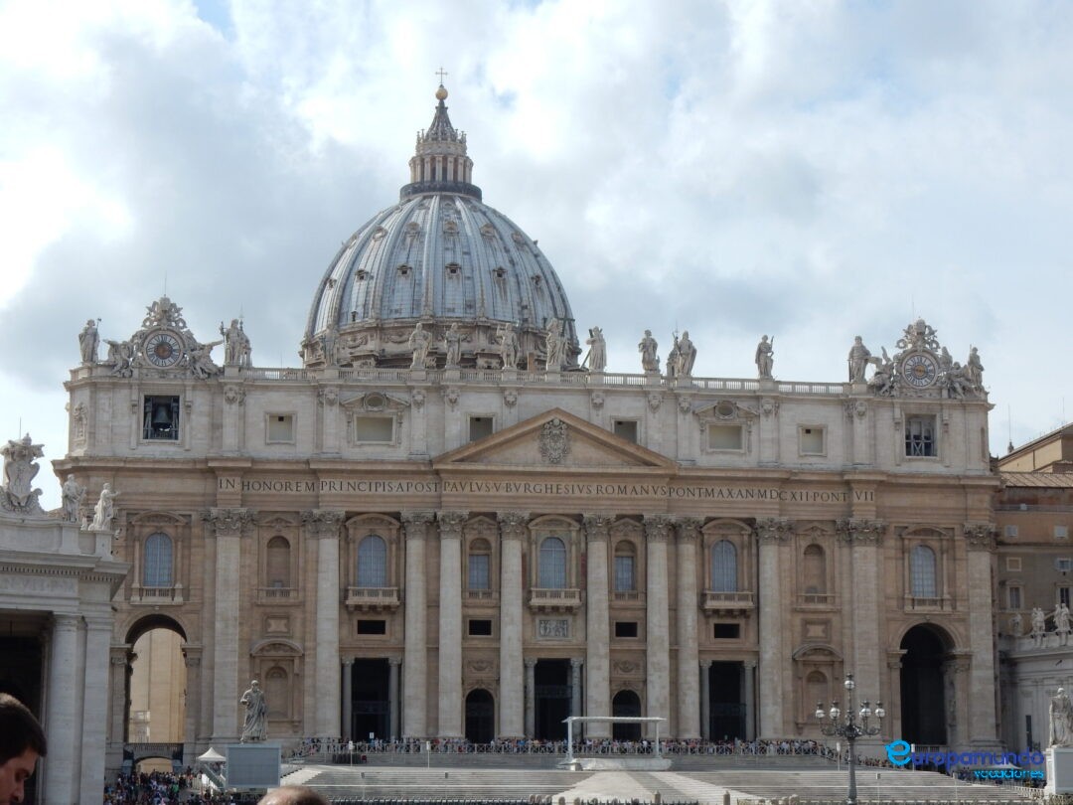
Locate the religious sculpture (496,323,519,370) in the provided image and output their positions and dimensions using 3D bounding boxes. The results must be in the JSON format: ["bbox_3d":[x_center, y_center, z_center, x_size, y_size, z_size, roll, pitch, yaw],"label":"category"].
[{"bbox_3d":[-3.523,-6.984,273.816,2.474,5.795,1.800,1,-10,-8],"label":"religious sculpture"}]

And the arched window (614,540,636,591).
[{"bbox_3d":[10.870,20.100,269.020,2.720,6.330,0.700,1,-10,-9],"label":"arched window"}]

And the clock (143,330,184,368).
[{"bbox_3d":[-45.120,-6.400,266.180,4.650,4.650,0.800,1,-10,-8],"label":"clock"}]

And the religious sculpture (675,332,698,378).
[{"bbox_3d":[18.650,-5.990,273.670,2.910,6.040,1.800,1,-10,-9],"label":"religious sculpture"}]

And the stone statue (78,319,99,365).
[{"bbox_3d":[-54.010,-7.380,265.580,2.530,5.620,1.800,1,-10,-8],"label":"stone statue"}]

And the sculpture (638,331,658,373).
[{"bbox_3d":[14.282,-6.670,281.215,2.350,5.500,1.700,1,-10,-9],"label":"sculpture"}]

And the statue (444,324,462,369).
[{"bbox_3d":[-10.374,-6.988,272.778,2.062,5.710,1.700,1,-10,-8],"label":"statue"}]

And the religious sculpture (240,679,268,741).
[{"bbox_3d":[-24.260,26.520,189.240,2.400,5.550,1.900,1,-10,-8],"label":"religious sculpture"}]

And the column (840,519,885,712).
[{"bbox_3d":[39.920,28.180,270.820,6.070,27.550,2.000,1,-10,-9],"label":"column"}]

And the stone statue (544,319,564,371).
[{"bbox_3d":[2.334,-7.386,279.440,2.300,6.300,1.800,1,-10,-9],"label":"stone statue"}]

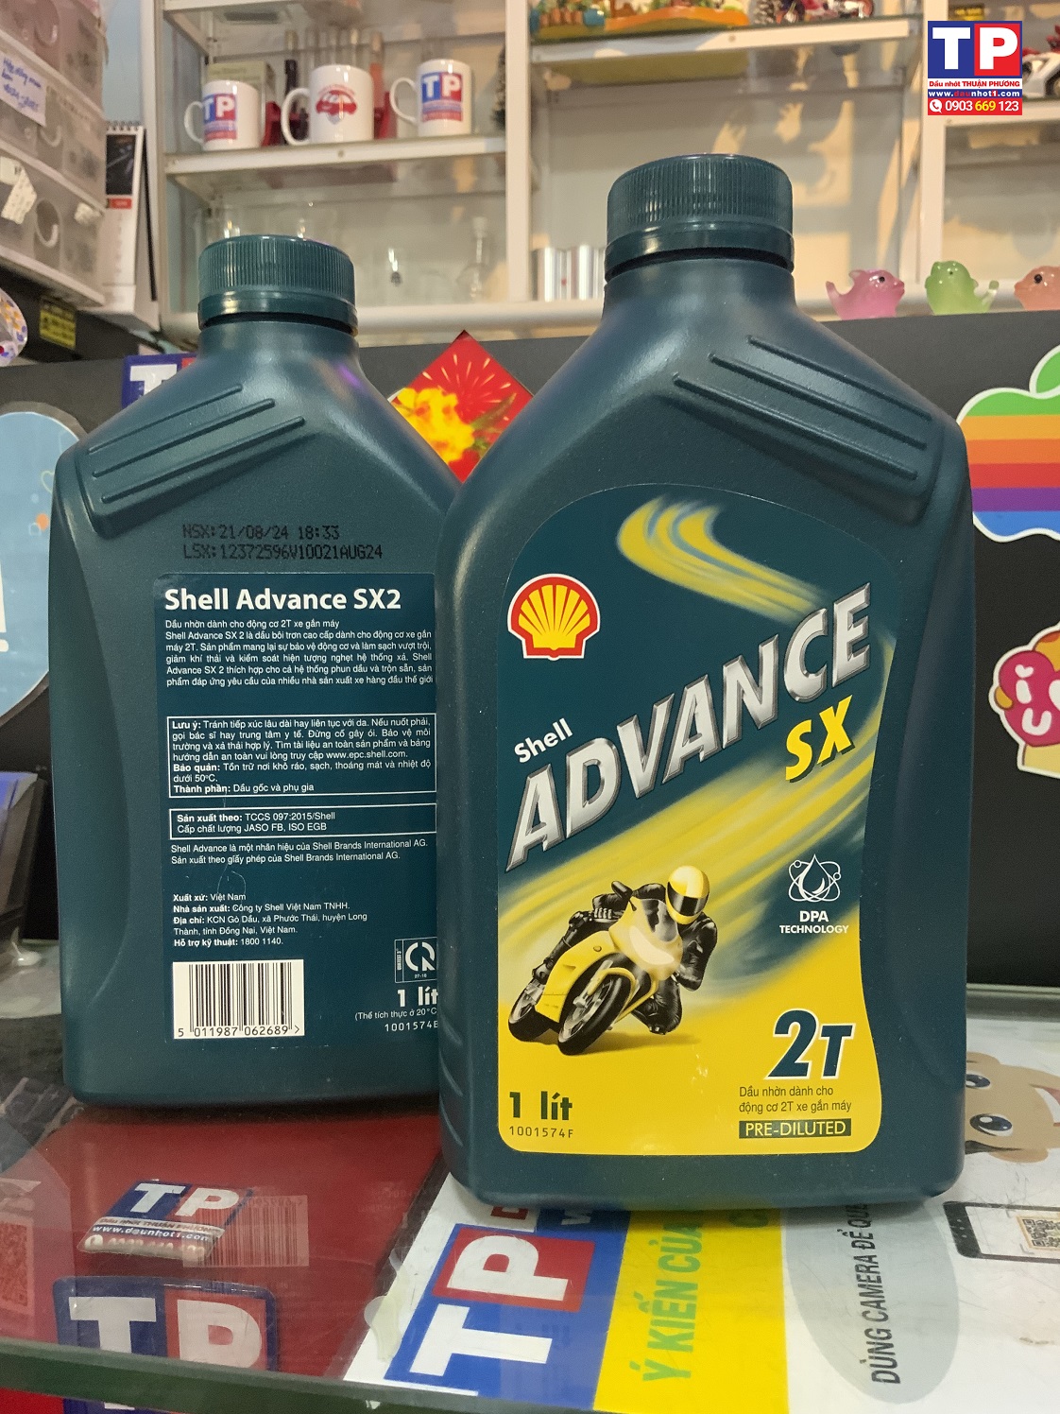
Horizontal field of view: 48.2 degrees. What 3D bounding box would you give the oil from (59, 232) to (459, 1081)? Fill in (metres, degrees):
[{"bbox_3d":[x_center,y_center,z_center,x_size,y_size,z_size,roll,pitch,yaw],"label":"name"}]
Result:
[{"bbox_3d":[-0.066,-0.009,0.315,0.112,0.216,0.065,0,6,-3],"label":"oil"}]

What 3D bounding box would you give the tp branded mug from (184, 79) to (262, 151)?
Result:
[{"bbox_3d":[-0.450,-0.849,1.726,0.115,0.096,0.080,2,6,19],"label":"tp branded mug"}]

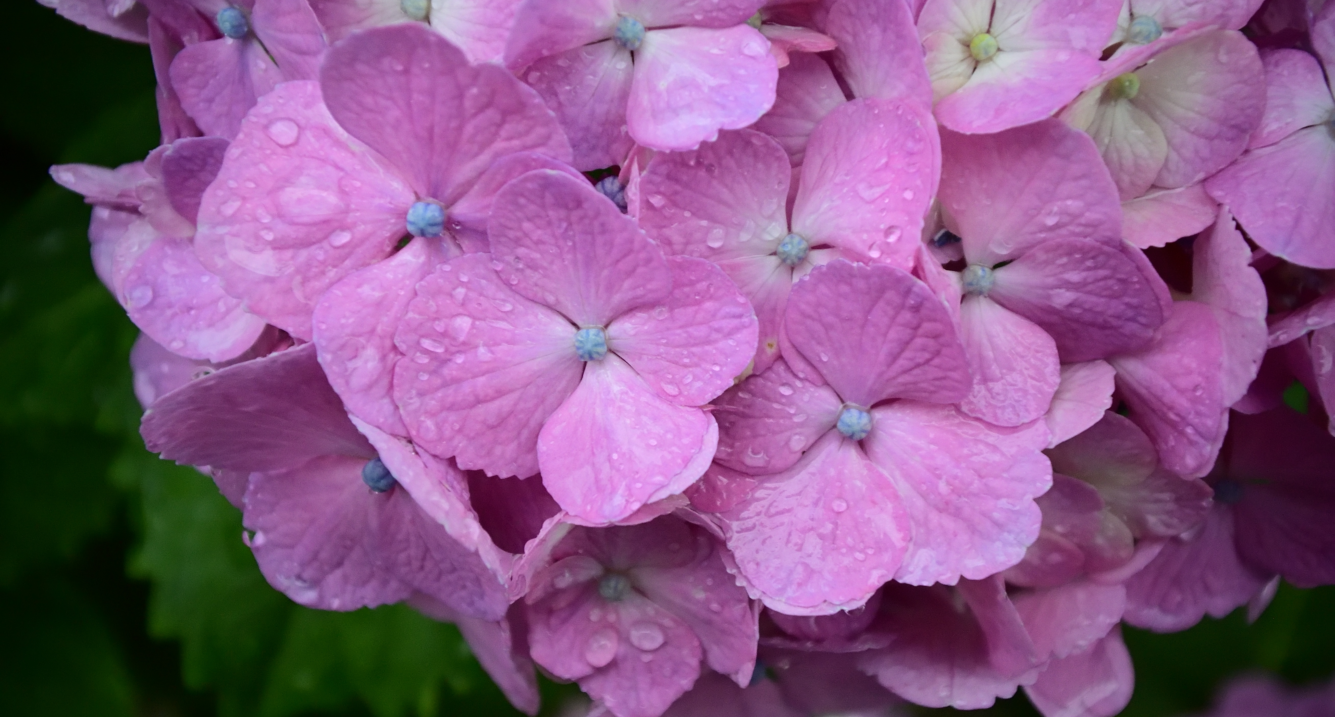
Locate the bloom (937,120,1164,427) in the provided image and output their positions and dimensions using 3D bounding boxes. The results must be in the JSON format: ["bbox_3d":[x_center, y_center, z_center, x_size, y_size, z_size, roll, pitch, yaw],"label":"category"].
[{"bbox_3d":[0.056,-0.013,0.252,0.035,0.045,0.020,0,-3,-7],"label":"bloom"}]

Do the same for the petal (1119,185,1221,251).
[{"bbox_3d":[0.077,-0.024,0.262,0.016,0.014,0.010,0,0,-6],"label":"petal"}]

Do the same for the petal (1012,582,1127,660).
[{"bbox_3d":[0.063,0.041,0.268,0.019,0.014,0.010,0,3,-6],"label":"petal"}]

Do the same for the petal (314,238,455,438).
[{"bbox_3d":[-0.038,-0.003,0.232,0.020,0.028,0.008,5,4,11],"label":"petal"}]

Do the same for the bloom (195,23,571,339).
[{"bbox_3d":[-0.039,-0.022,0.237,0.053,0.049,0.020,0,-7,9],"label":"bloom"}]

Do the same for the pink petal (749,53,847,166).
[{"bbox_3d":[0.019,-0.037,0.258,0.017,0.018,0.008,0,-6,3],"label":"pink petal"}]

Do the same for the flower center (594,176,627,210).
[{"bbox_3d":[-0.008,-0.024,0.252,0.005,0.005,0.005,0,-12,3],"label":"flower center"}]

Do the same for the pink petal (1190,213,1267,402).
[{"bbox_3d":[0.088,-0.008,0.268,0.013,0.031,0.012,0,3,-18],"label":"pink petal"}]

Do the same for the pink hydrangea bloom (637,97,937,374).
[{"bbox_3d":[0.016,-0.017,0.232,0.041,0.039,0.014,-2,-12,-3],"label":"pink hydrangea bloom"}]

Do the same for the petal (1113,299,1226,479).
[{"bbox_3d":[0.078,0.005,0.264,0.019,0.028,0.010,0,3,-9],"label":"petal"}]

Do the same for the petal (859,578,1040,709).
[{"bbox_3d":[0.044,0.043,0.264,0.028,0.023,0.015,0,6,0],"label":"petal"}]

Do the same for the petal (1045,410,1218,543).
[{"bbox_3d":[0.071,0.018,0.262,0.026,0.020,0.010,-5,7,-11],"label":"petal"}]

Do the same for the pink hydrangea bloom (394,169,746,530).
[{"bbox_3d":[-0.012,-0.002,0.225,0.048,0.047,0.015,2,-7,5],"label":"pink hydrangea bloom"}]

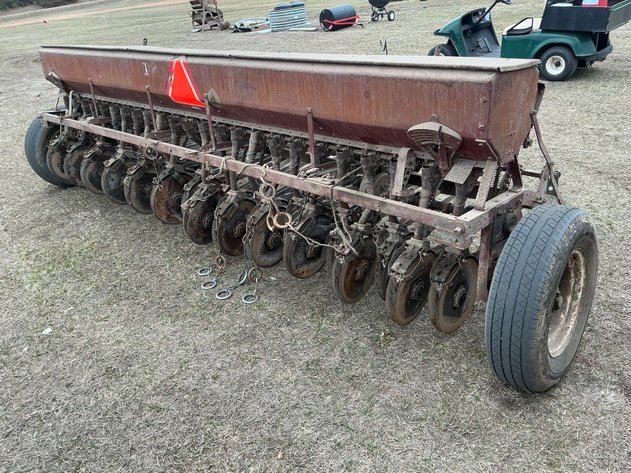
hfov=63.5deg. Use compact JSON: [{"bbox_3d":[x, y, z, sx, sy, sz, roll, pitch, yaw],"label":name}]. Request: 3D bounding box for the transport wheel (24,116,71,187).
[{"bbox_3d":[-2.182,-0.782,4.538,0.215,0.740,0.740,18,35,37],"label":"transport wheel"}]

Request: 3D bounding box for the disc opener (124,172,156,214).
[{"bbox_3d":[-1.165,-0.317,3.592,0.090,0.345,0.345,19,35,38],"label":"disc opener"}]

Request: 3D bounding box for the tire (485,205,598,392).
[{"bbox_3d":[0.930,0.247,2.055,0.205,0.742,0.742,17,34,41],"label":"tire"}]

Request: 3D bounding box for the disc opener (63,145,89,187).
[{"bbox_3d":[-1.841,-0.546,4.106,0.105,0.345,0.345,18,35,37],"label":"disc opener"}]

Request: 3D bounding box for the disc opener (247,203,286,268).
[{"bbox_3d":[-0.247,0.010,2.862,0.105,0.345,0.345,18,35,37],"label":"disc opener"}]

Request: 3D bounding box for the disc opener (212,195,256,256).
[{"bbox_3d":[-0.450,-0.052,3.002,0.105,0.345,0.345,18,35,37],"label":"disc opener"}]

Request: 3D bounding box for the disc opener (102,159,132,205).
[{"bbox_3d":[-1.393,-0.407,3.773,0.090,0.345,0.345,19,35,38],"label":"disc opener"}]

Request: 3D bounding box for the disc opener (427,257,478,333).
[{"bbox_3d":[0.605,0.245,2.181,0.105,0.345,0.345,18,35,37],"label":"disc opener"}]

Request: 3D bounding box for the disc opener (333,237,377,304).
[{"bbox_3d":[0.205,0.154,2.485,0.105,0.345,0.345,18,35,37],"label":"disc opener"}]

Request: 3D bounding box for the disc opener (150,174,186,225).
[{"bbox_3d":[-0.928,-0.247,3.391,0.105,0.345,0.345,18,35,37],"label":"disc opener"}]

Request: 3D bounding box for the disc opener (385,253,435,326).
[{"bbox_3d":[0.449,0.237,2.317,0.090,0.345,0.345,19,35,38],"label":"disc opener"}]

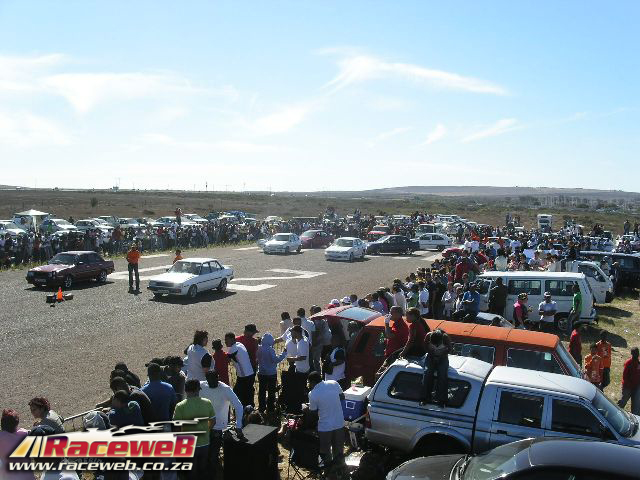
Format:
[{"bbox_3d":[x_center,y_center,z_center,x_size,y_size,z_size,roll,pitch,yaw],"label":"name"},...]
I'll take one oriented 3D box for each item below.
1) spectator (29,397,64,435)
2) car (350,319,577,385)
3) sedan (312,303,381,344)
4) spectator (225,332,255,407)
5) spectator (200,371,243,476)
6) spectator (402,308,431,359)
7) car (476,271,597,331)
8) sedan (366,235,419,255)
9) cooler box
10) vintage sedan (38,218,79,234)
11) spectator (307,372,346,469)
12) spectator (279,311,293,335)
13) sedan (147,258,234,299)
[{"bbox_3d":[-3.236,2.673,8.354,0.320,1.640,0.480,-1,4,-15],"label":"spectator"},{"bbox_3d":[2.981,2.787,14.016,4.500,1.930,1.800,5,5,22],"label":"car"},{"bbox_3d":[2.100,2.683,16.749,4.250,1.420,1.630,5,5,24],"label":"sedan"},{"bbox_3d":[-1.517,2.573,13.408,0.600,1.630,0.500,2,5,30],"label":"spectator"},{"bbox_3d":[-1.482,2.744,10.262,0.580,1.720,0.380,0,4,0],"label":"spectator"},{"bbox_3d":[1.623,1.648,11.992,0.650,1.000,0.520,0,4,0],"label":"spectator"},{"bbox_3d":[7.250,2.090,25.100,4.500,1.930,1.840,1,4,3],"label":"car"},{"bbox_3d":[5.329,0.366,51.427,4.100,1.400,1.650,0,4,-5],"label":"sedan"},{"bbox_3d":[0.560,2.430,10.400,0.300,0.380,0.430,2,4,23],"label":"cooler box"},{"bbox_3d":[-23.700,-1.200,64.000,4.200,1.400,1.660,4,5,42],"label":"vintage sedan"},{"bbox_3d":[0.110,3.045,11.870,0.560,1.680,0.500,-3,5,-45],"label":"spectator"},{"bbox_3d":[-0.771,2.437,15.906,0.450,1.630,0.340,-2,5,-30],"label":"spectator"},{"bbox_3d":[-4.980,1.480,27.750,1.620,1.370,4.100,2,4,22],"label":"sedan"}]

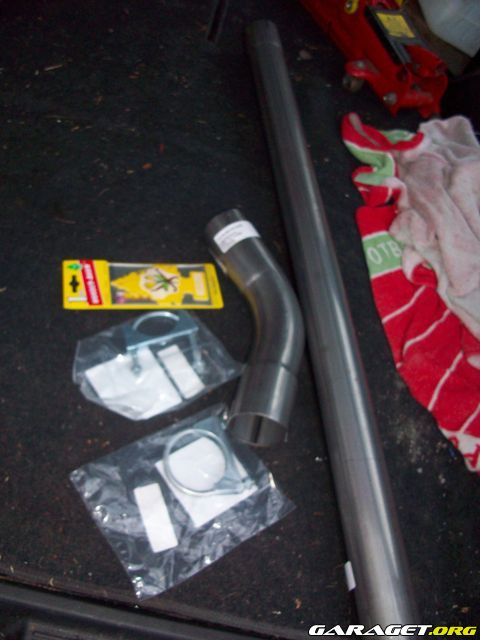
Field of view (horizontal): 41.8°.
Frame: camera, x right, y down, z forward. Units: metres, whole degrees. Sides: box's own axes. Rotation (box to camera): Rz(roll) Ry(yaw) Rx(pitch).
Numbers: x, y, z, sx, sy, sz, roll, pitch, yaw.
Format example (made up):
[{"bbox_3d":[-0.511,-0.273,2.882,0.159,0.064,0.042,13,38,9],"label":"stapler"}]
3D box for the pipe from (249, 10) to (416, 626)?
[{"bbox_3d":[0.096,-0.094,0.843,0.059,0.059,1.060,4,53,-14],"label":"pipe"}]

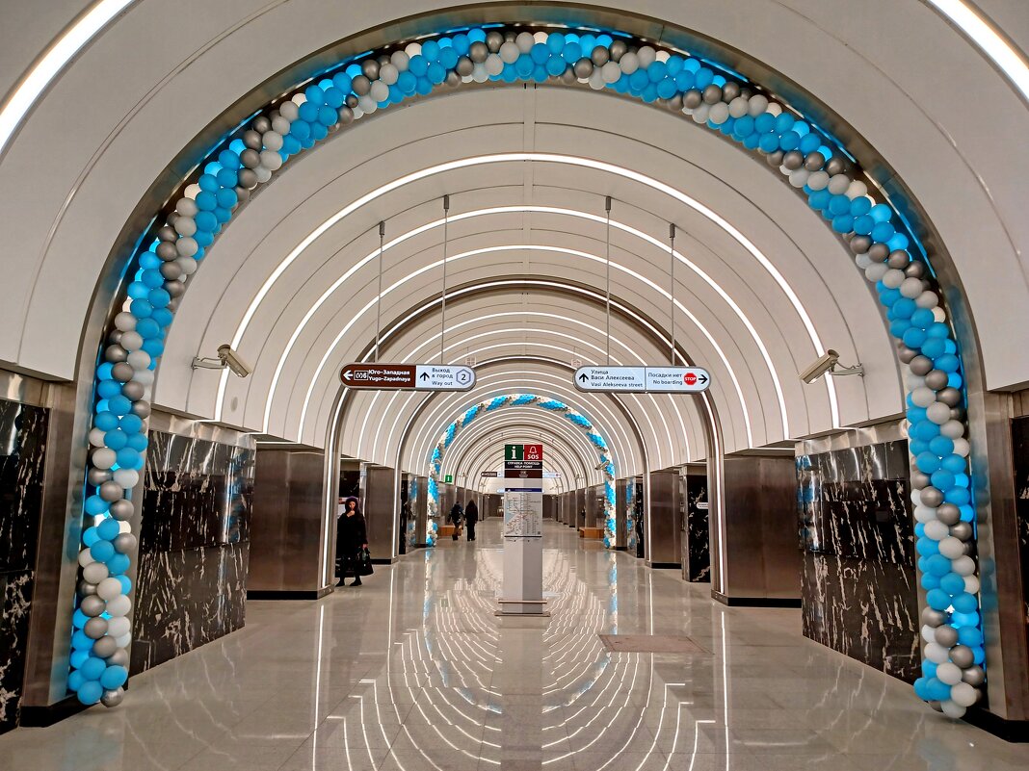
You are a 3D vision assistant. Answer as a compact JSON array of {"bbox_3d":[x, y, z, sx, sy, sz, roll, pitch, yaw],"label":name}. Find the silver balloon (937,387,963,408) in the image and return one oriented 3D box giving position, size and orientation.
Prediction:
[{"bbox_3d":[3.562,0.099,6.335,0.177,0.174,0.182,1,-9,1],"label":"silver balloon"}]

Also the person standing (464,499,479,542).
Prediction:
[{"bbox_3d":[-1.788,5.685,32.579,0.500,1.700,0.380,1,-9,0],"label":"person standing"}]

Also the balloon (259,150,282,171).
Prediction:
[{"bbox_3d":[-2.081,-1.925,6.617,0.170,0.170,0.178,1,-9,0],"label":"balloon"}]

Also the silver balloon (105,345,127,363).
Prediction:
[{"bbox_3d":[-3.314,-0.265,6.437,0.175,0.178,0.175,1,-9,0],"label":"silver balloon"}]

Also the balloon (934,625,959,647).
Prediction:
[{"bbox_3d":[3.315,1.927,5.947,0.173,0.173,0.173,1,-9,0],"label":"balloon"}]

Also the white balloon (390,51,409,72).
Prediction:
[{"bbox_3d":[-0.998,-2.844,6.779,0.166,0.166,0.174,1,-9,0],"label":"white balloon"}]

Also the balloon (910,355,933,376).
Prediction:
[{"bbox_3d":[3.314,-0.157,6.285,0.170,0.170,0.170,0,-9,0],"label":"balloon"}]

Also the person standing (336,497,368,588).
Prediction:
[{"bbox_3d":[-3.178,3.072,15.290,0.660,1.700,0.460,-4,-9,25],"label":"person standing"}]

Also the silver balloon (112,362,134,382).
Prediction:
[{"bbox_3d":[-3.197,-0.106,6.307,0.165,0.165,0.174,1,-9,0],"label":"silver balloon"}]

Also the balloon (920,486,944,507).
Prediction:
[{"bbox_3d":[3.300,0.877,6.106,0.173,0.173,0.173,1,-9,0],"label":"balloon"}]

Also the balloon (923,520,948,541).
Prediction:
[{"bbox_3d":[3.339,1.150,6.109,0.178,0.178,0.178,0,-9,0],"label":"balloon"}]

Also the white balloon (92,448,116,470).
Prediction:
[{"bbox_3d":[-3.288,0.582,6.201,0.171,0.171,0.180,1,-9,0],"label":"white balloon"}]

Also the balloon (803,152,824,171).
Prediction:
[{"bbox_3d":[2.586,-1.929,6.656,0.177,0.173,0.182,1,-9,0],"label":"balloon"}]

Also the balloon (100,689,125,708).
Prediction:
[{"bbox_3d":[-3.148,2.441,6.063,0.170,0.170,0.170,0,-9,0],"label":"balloon"}]

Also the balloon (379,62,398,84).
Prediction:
[{"bbox_3d":[-1.086,-2.693,6.678,0.173,0.173,0.173,1,-9,0],"label":"balloon"}]

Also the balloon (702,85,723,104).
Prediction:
[{"bbox_3d":[1.719,-2.521,6.702,0.179,0.170,0.182,1,-9,1],"label":"balloon"}]

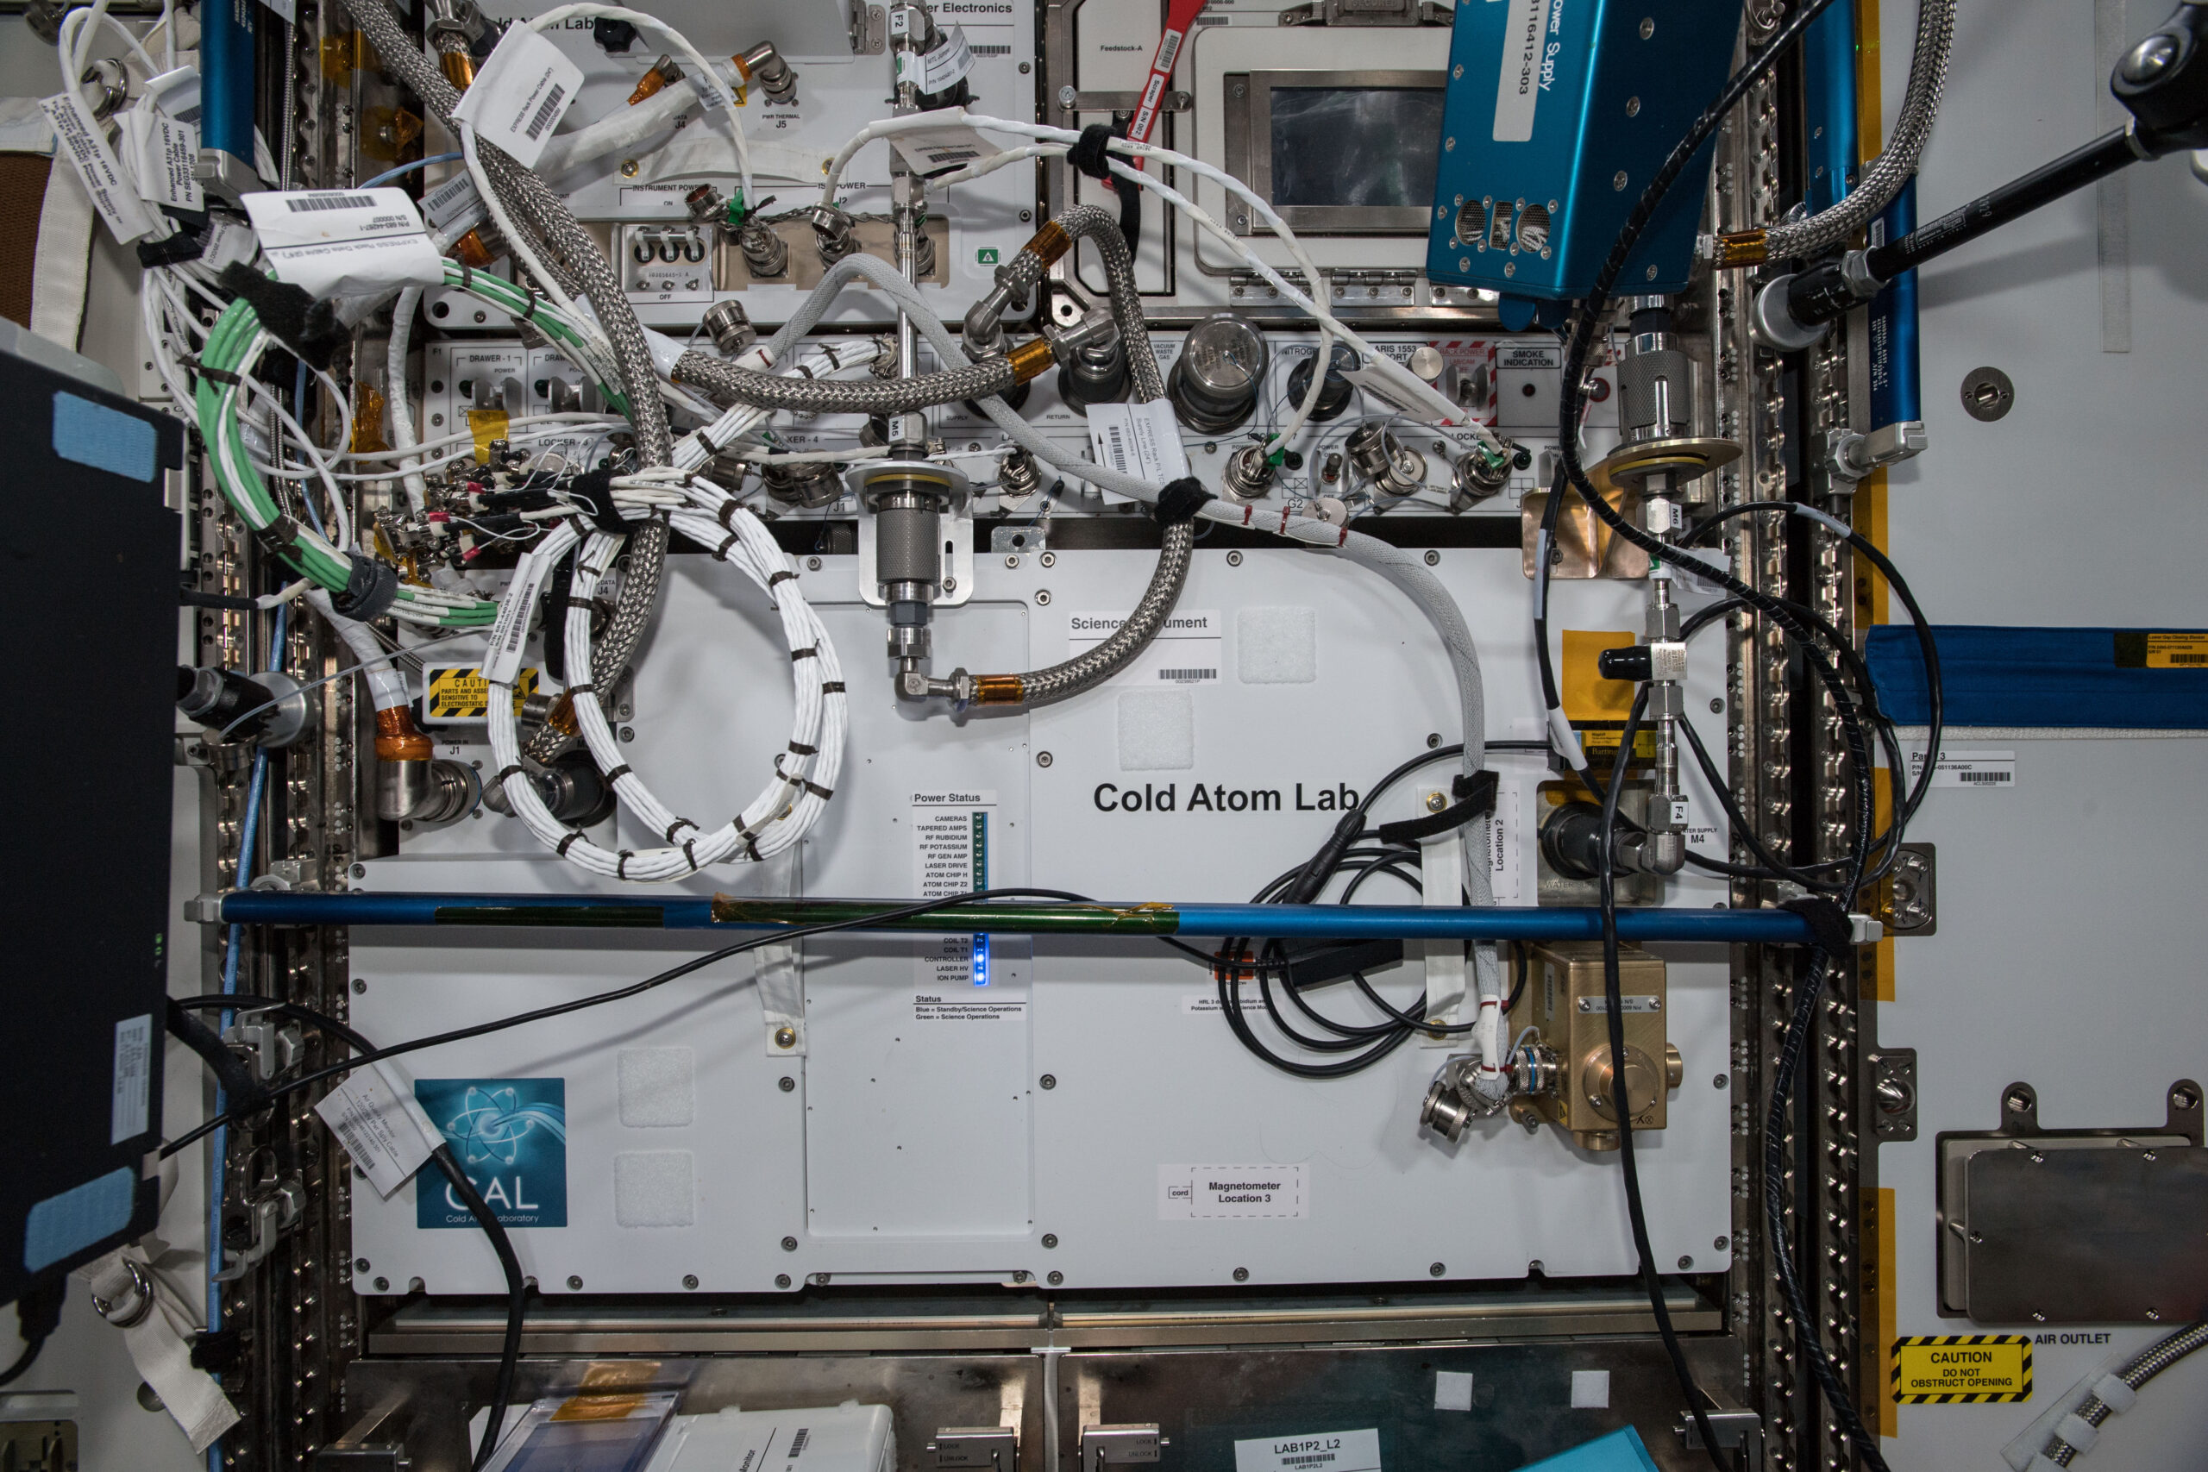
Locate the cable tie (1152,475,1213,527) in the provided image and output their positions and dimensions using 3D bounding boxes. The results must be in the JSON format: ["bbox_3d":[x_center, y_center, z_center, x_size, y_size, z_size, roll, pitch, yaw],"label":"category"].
[{"bbox_3d":[0.050,-0.149,0.775,0.037,0.032,0.035,0,0,-2],"label":"cable tie"}]

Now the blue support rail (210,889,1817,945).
[{"bbox_3d":[-0.048,0.112,0.768,1.030,0.022,0.028,1,0,0],"label":"blue support rail"}]

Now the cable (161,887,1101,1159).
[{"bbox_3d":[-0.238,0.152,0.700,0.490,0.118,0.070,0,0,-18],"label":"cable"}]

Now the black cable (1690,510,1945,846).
[{"bbox_3d":[0.484,-0.041,0.835,0.169,0.230,0.080,0,0,-2],"label":"black cable"}]

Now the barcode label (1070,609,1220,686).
[{"bbox_3d":[0.028,-0.060,0.831,0.102,0.050,0.001,0,0,-2],"label":"barcode label"}]

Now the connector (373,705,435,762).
[{"bbox_3d":[-0.468,-0.001,0.820,0.036,0.036,0.036,-1,0,0],"label":"connector"}]

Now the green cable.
[{"bbox_3d":[-0.410,-0.174,0.745,0.250,0.207,0.130,0,0,-2],"label":"green cable"}]

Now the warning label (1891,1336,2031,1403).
[{"bbox_3d":[0.612,0.452,0.876,0.100,0.048,0.002,-1,0,0],"label":"warning label"}]

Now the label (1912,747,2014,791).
[{"bbox_3d":[0.618,0.024,0.882,0.075,0.025,0.001,0,0,-2],"label":"label"}]

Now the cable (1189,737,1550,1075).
[{"bbox_3d":[0.178,0.114,0.815,0.230,0.222,0.050,-1,0,0],"label":"cable"}]

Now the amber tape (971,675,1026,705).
[{"bbox_3d":[-0.068,-0.029,0.790,0.033,0.020,0.020,0,0,-2],"label":"amber tape"}]

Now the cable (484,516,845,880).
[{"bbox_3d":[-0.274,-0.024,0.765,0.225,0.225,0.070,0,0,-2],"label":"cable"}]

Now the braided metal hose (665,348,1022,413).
[{"bbox_3d":[-0.163,-0.222,0.772,0.213,0.038,0.032,-1,0,0],"label":"braided metal hose"}]

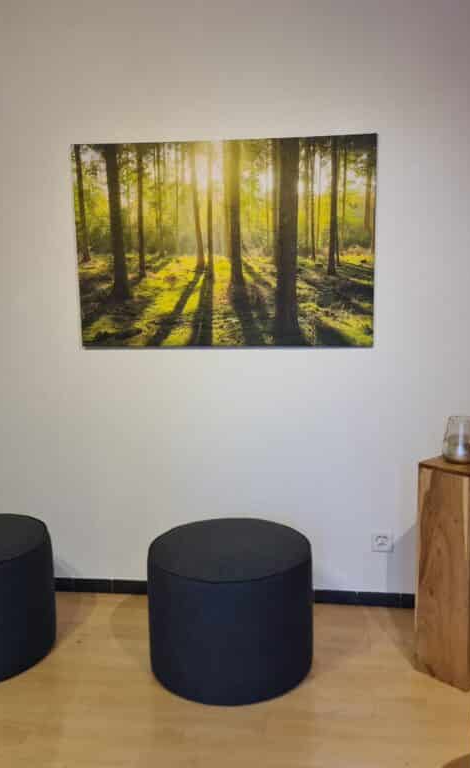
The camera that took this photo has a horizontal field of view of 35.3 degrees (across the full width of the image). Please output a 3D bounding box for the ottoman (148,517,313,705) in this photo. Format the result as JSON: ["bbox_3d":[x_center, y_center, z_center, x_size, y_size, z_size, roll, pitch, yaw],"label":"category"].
[{"bbox_3d":[-0.011,0.810,2.732,0.600,0.437,0.600,-1,10,0],"label":"ottoman"}]

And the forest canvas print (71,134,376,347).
[{"bbox_3d":[-0.047,-0.551,2.951,1.200,0.805,0.023,0,10,8],"label":"forest canvas print"}]

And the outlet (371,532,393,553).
[{"bbox_3d":[0.615,0.660,3.076,0.085,0.085,0.014,0,10,8],"label":"outlet"}]

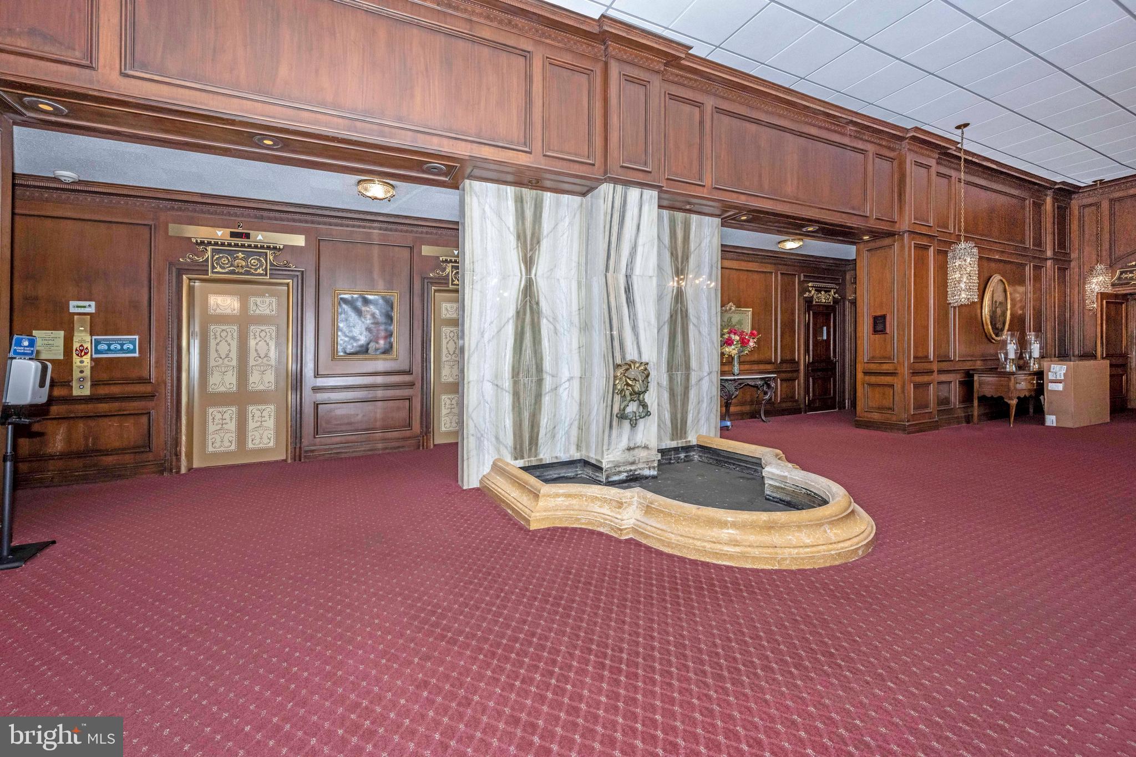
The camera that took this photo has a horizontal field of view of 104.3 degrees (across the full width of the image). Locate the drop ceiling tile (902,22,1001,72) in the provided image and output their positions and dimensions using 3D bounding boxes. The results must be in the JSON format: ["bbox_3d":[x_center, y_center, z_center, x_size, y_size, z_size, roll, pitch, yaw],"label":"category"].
[{"bbox_3d":[3.823,-3.289,4.397,0.610,0.030,0.610,-2,4,-25],"label":"drop ceiling tile"}]

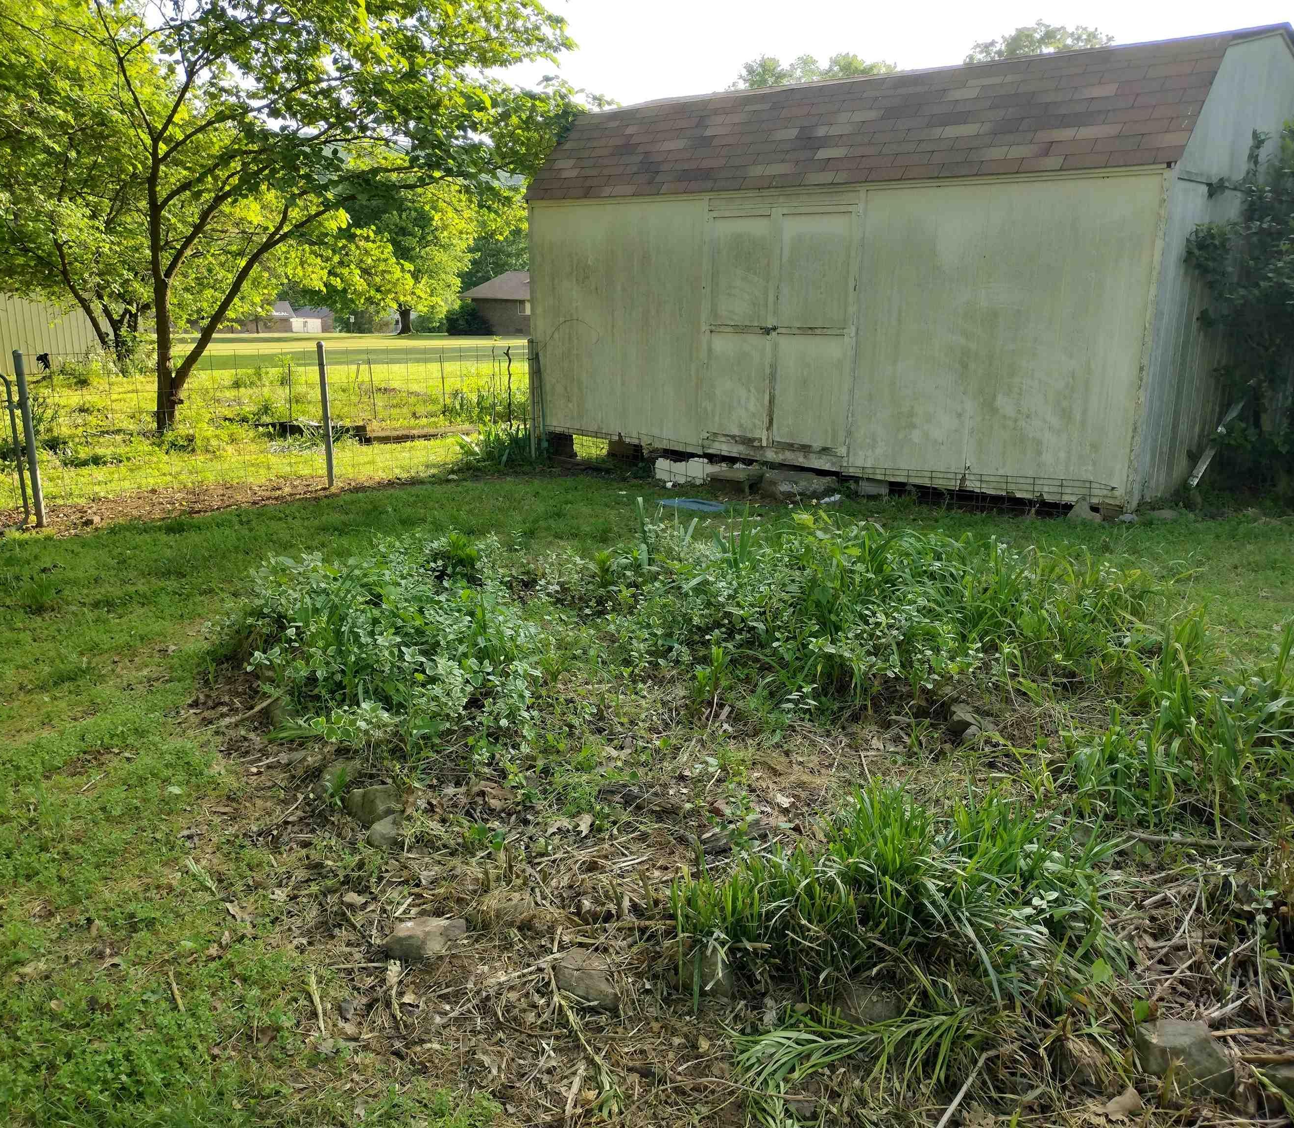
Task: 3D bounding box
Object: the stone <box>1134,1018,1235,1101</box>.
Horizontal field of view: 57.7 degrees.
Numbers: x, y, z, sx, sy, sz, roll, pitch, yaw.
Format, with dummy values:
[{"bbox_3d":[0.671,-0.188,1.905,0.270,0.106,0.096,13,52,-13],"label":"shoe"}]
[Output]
[{"bbox_3d":[1.018,0.939,2.229,0.165,0.100,0.105,5,14,16],"label":"stone"}]

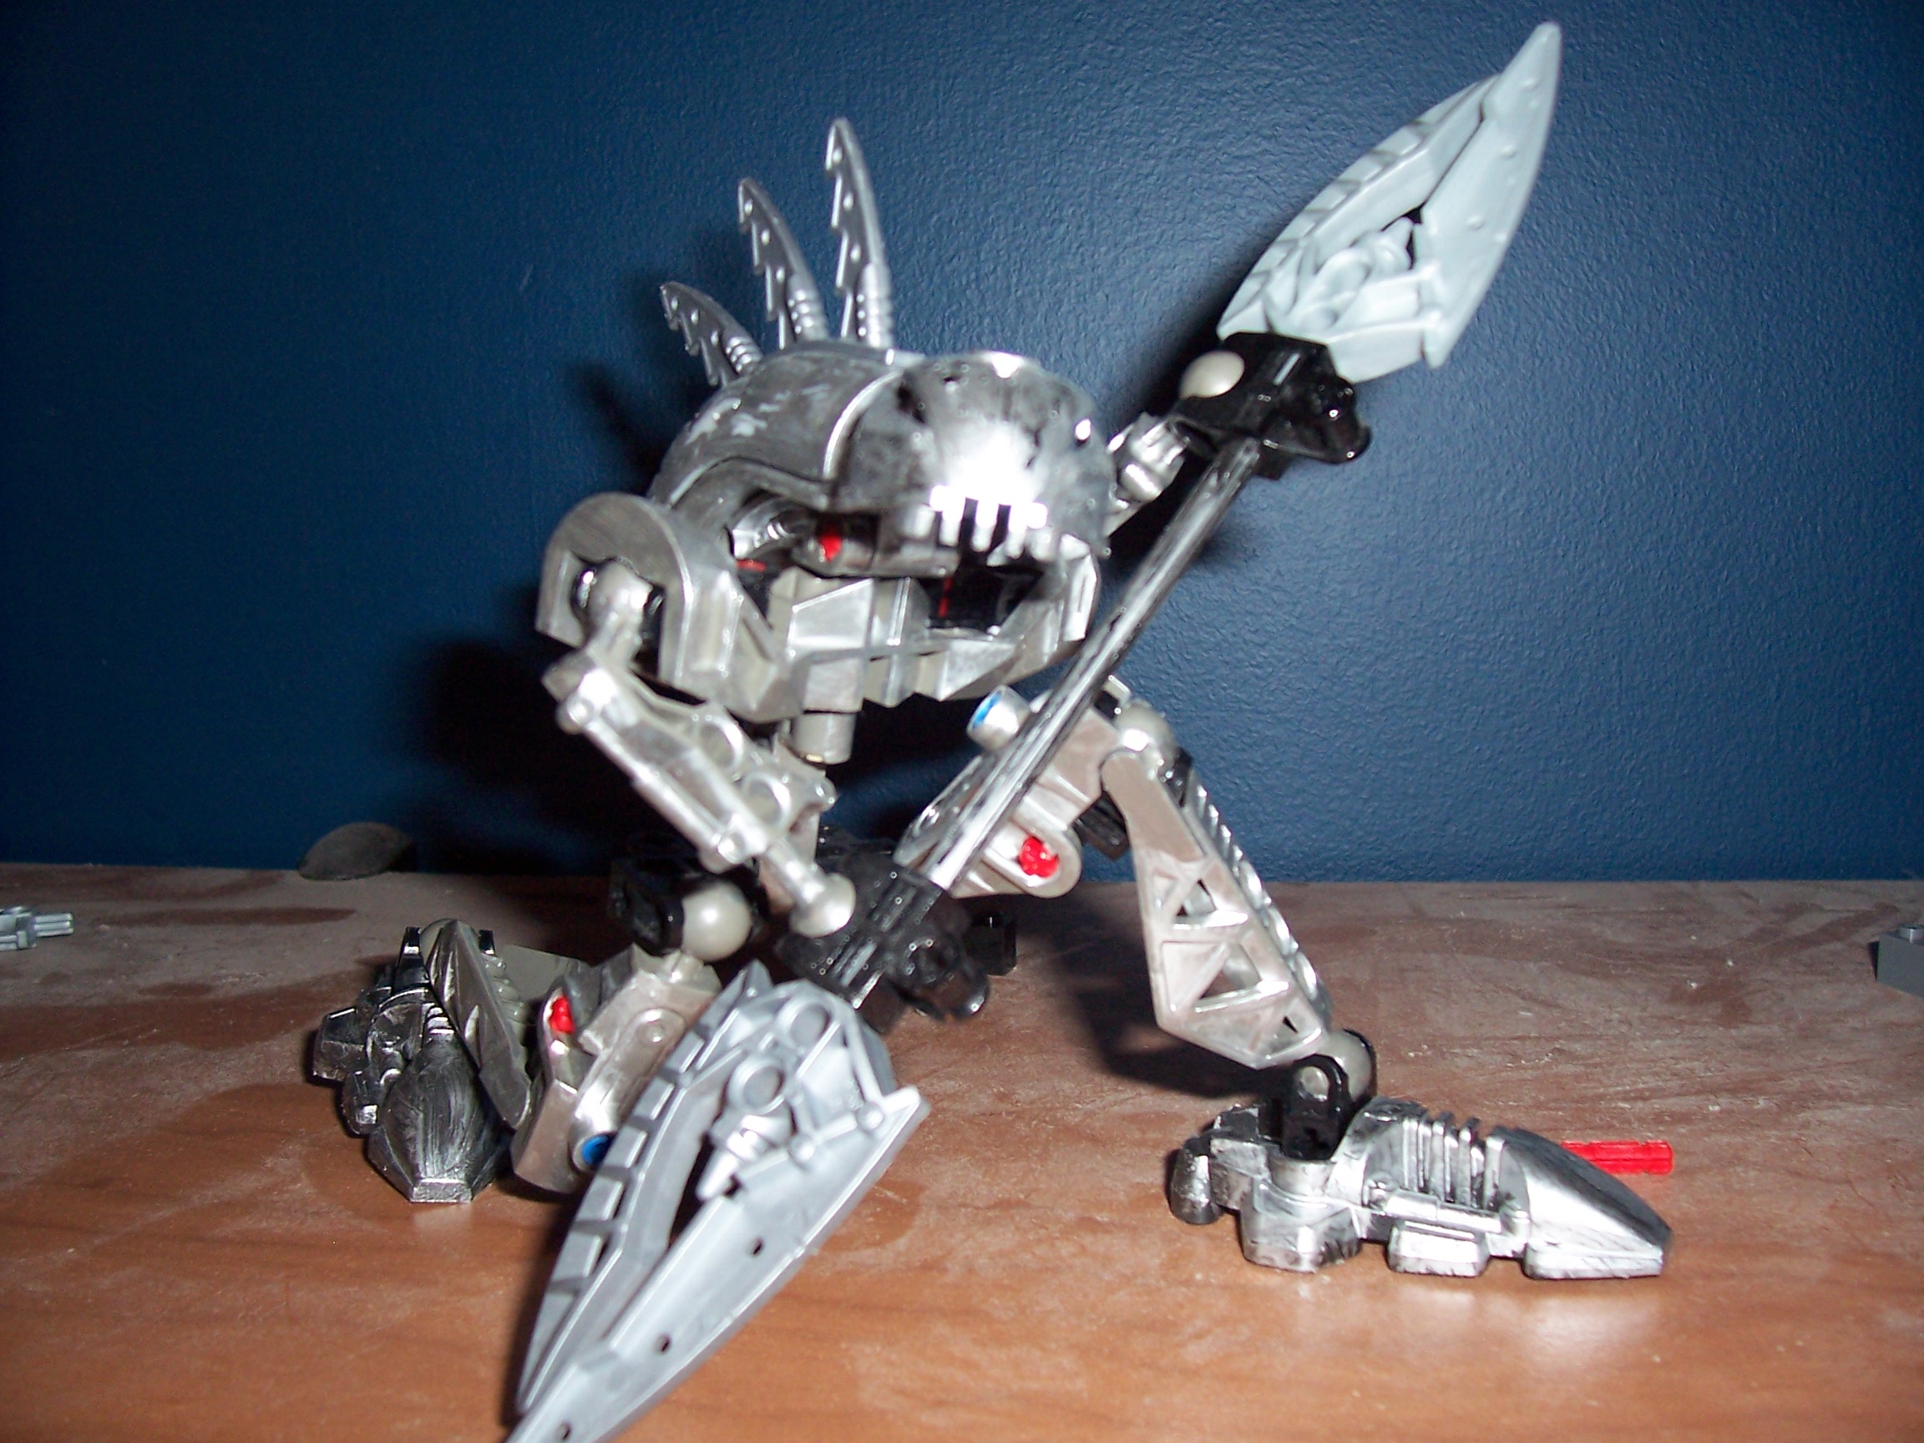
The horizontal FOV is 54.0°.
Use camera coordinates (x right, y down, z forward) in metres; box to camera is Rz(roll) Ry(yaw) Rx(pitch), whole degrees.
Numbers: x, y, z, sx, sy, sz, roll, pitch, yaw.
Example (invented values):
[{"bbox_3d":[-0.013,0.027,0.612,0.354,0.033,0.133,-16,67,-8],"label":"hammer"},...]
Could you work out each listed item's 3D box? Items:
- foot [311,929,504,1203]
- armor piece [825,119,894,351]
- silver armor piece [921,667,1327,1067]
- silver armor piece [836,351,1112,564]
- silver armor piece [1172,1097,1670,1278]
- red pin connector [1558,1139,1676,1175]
[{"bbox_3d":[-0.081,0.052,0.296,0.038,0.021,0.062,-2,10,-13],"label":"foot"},{"bbox_3d":[-0.013,-0.064,0.251,0.004,0.032,0.009,-6,-7,-32],"label":"armor piece"},{"bbox_3d":[0.021,0.020,0.251,0.054,0.052,0.030,1,15,5],"label":"silver armor piece"},{"bbox_3d":[0.002,-0.033,0.236,0.035,0.025,0.024,-5,17,-30],"label":"silver armor piece"},{"bbox_3d":[0.061,0.060,0.257,0.064,0.019,0.039,4,11,21],"label":"silver armor piece"},{"bbox_3d":[0.096,0.064,0.276,0.016,0.005,0.005,0,10,0],"label":"red pin connector"}]

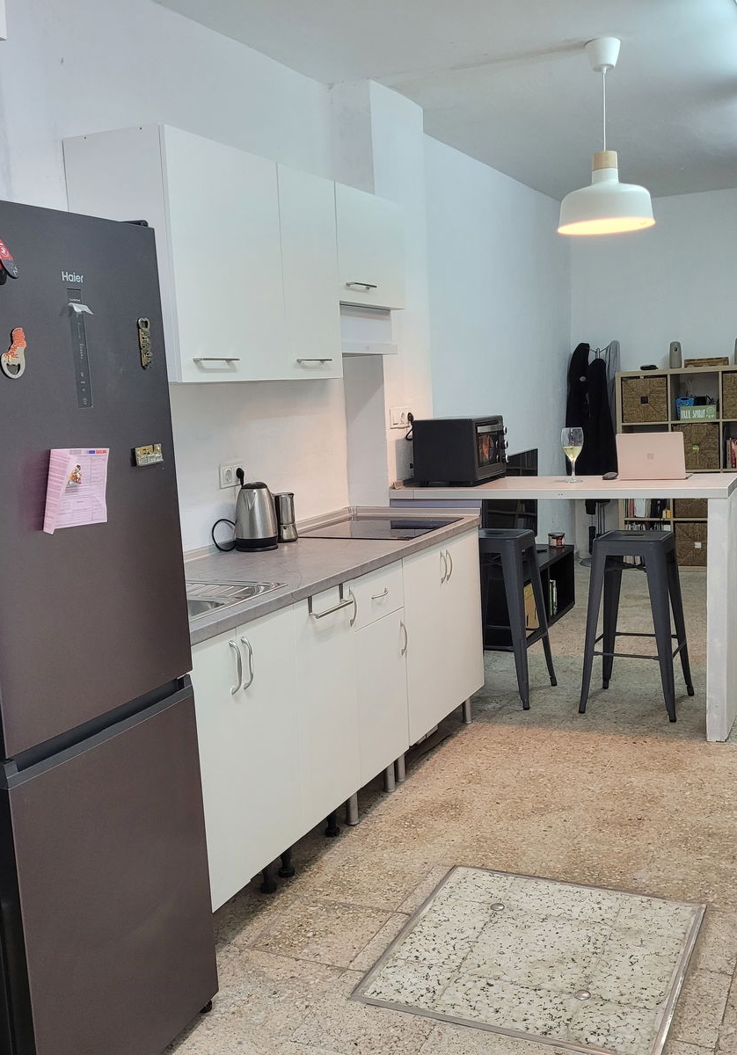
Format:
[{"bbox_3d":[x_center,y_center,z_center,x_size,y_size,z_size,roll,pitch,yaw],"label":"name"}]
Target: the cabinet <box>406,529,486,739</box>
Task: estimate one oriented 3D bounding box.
[{"bbox_3d":[0.051,0.401,4.350,0.588,0.714,0.799,1,9,26],"label":"cabinet"}]

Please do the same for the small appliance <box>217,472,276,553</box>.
[{"bbox_3d":[-0.409,-0.044,3.943,0.160,0.248,0.205,-3,8,4],"label":"small appliance"}]

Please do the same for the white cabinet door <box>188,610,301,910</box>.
[{"bbox_3d":[-0.334,0.614,2.832,0.030,0.698,0.595,1,9,25],"label":"white cabinet door"}]

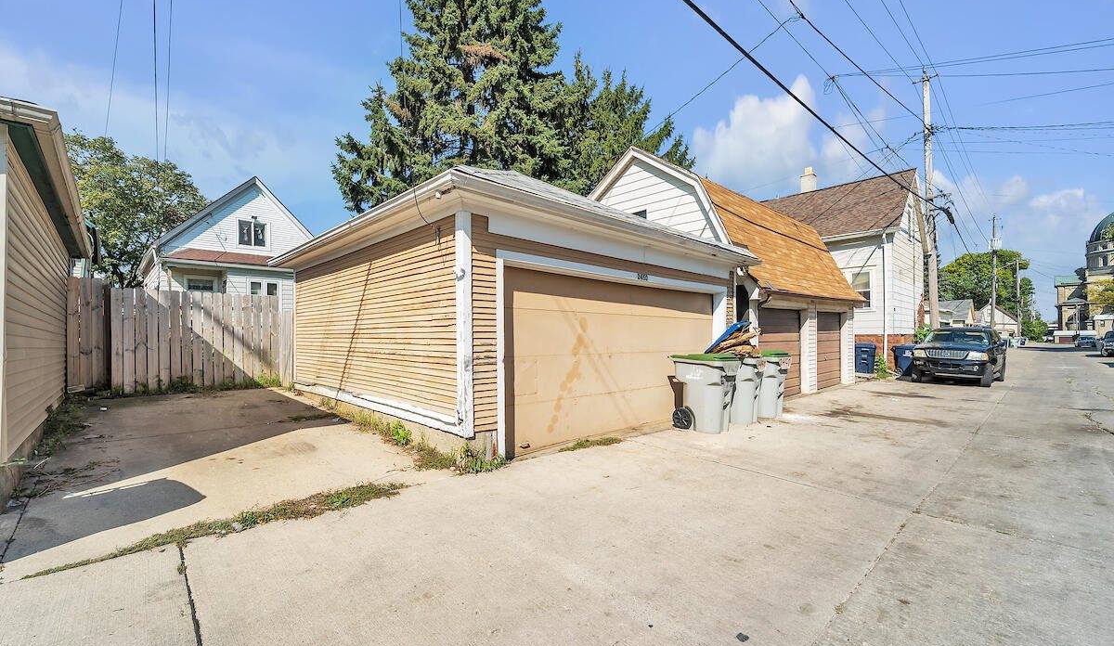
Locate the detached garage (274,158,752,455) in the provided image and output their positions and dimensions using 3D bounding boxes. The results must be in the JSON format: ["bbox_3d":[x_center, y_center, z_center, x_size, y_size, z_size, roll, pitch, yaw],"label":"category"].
[{"bbox_3d":[-0.839,-0.719,8.920,7.115,4.835,6.924,2,-3,-44],"label":"detached garage"}]

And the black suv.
[{"bbox_3d":[13.105,0.976,14.123,4.800,1.810,1.850,1,-2,-40],"label":"black suv"}]

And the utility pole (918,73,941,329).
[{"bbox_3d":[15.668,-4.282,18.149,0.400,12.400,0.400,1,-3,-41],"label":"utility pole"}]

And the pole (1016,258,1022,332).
[{"bbox_3d":[61.844,-2.793,58.114,0.380,11.600,0.380,1,-3,-41],"label":"pole"}]

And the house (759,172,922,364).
[{"bbox_3d":[12.549,-2.303,23.054,7.200,8.800,10.000,1,-3,-42],"label":"house"}]

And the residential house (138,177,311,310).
[{"bbox_3d":[-17.208,-2.248,23.234,6.700,8.400,12.000,2,-3,-43],"label":"residential house"}]

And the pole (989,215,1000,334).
[{"bbox_3d":[38.394,-3.636,38.134,0.400,12.200,0.400,1,-3,-41],"label":"pole"}]

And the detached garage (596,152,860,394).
[{"bbox_3d":[4.560,-1.173,12.888,6.600,5.950,6.100,1,-3,-41],"label":"detached garage"}]

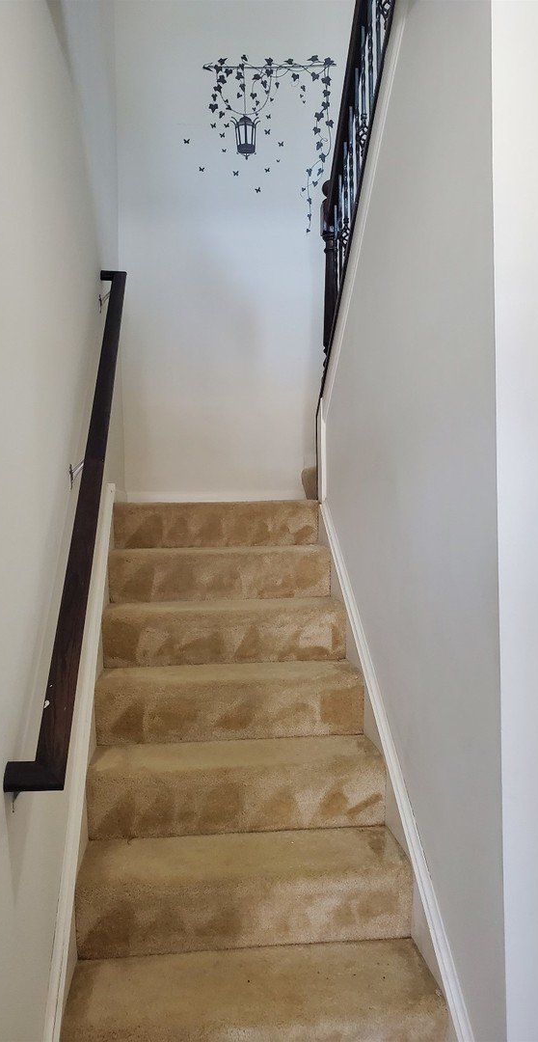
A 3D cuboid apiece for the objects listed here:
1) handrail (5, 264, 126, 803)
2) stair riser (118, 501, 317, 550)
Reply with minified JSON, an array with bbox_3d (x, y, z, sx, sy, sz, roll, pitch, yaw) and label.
[{"bbox_3d":[-0.492,-0.262,2.159,0.093,0.040,2.293,-1,38,-6],"label":"handrail"},{"bbox_3d":[-0.211,0.010,3.216,0.840,0.193,0.035,-1,0,-5],"label":"stair riser"}]

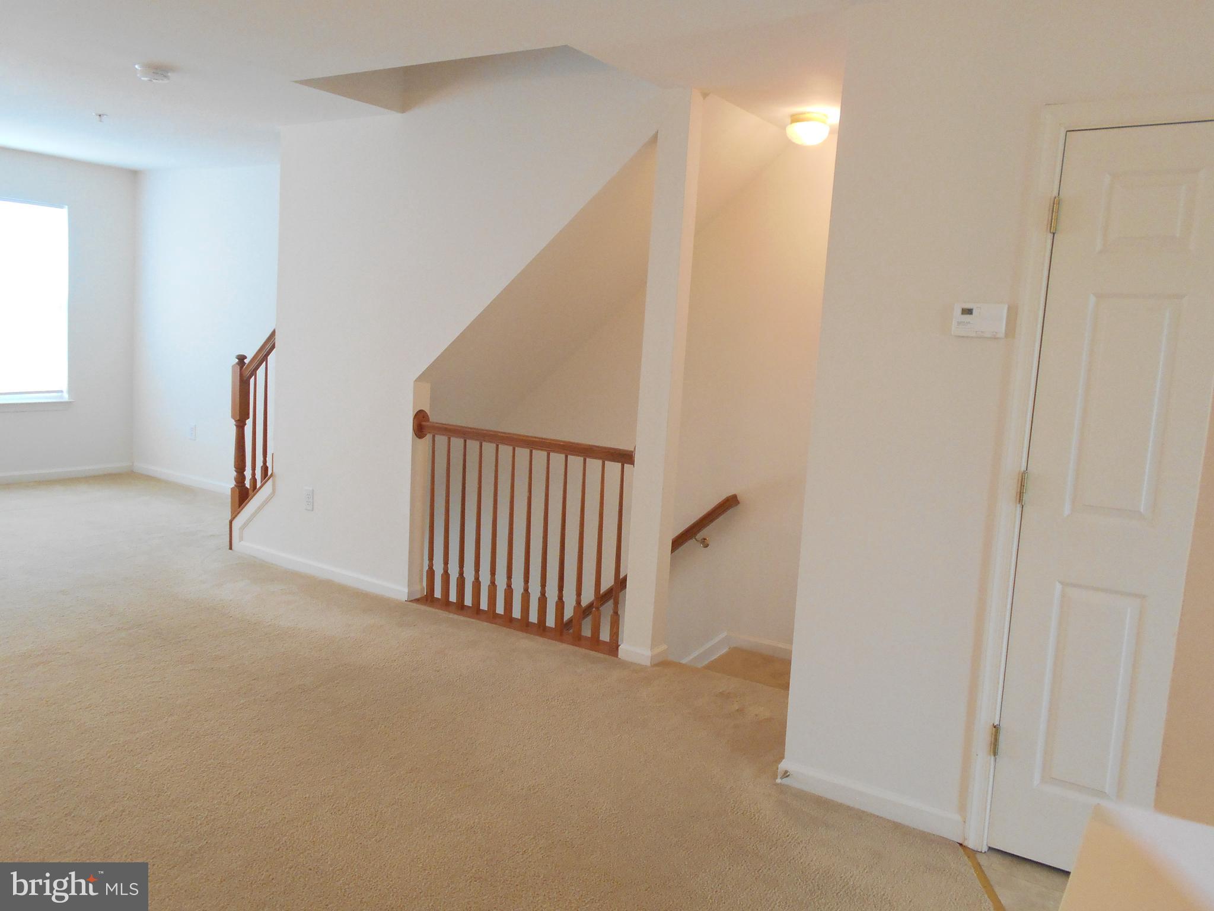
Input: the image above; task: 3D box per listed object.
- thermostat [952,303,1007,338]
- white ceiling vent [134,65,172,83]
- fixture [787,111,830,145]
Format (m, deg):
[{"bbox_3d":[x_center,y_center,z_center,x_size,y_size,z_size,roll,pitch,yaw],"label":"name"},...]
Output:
[{"bbox_3d":[1.040,-0.377,2.546,0.136,0.092,0.030,8,9,31],"label":"thermostat"},{"bbox_3d":[-1.887,-1.586,3.794,0.135,0.048,0.135,8,9,31],"label":"white ceiling vent"},{"bbox_3d":[0.876,-1.420,3.990,0.187,0.124,0.187,8,9,31],"label":"fixture"}]

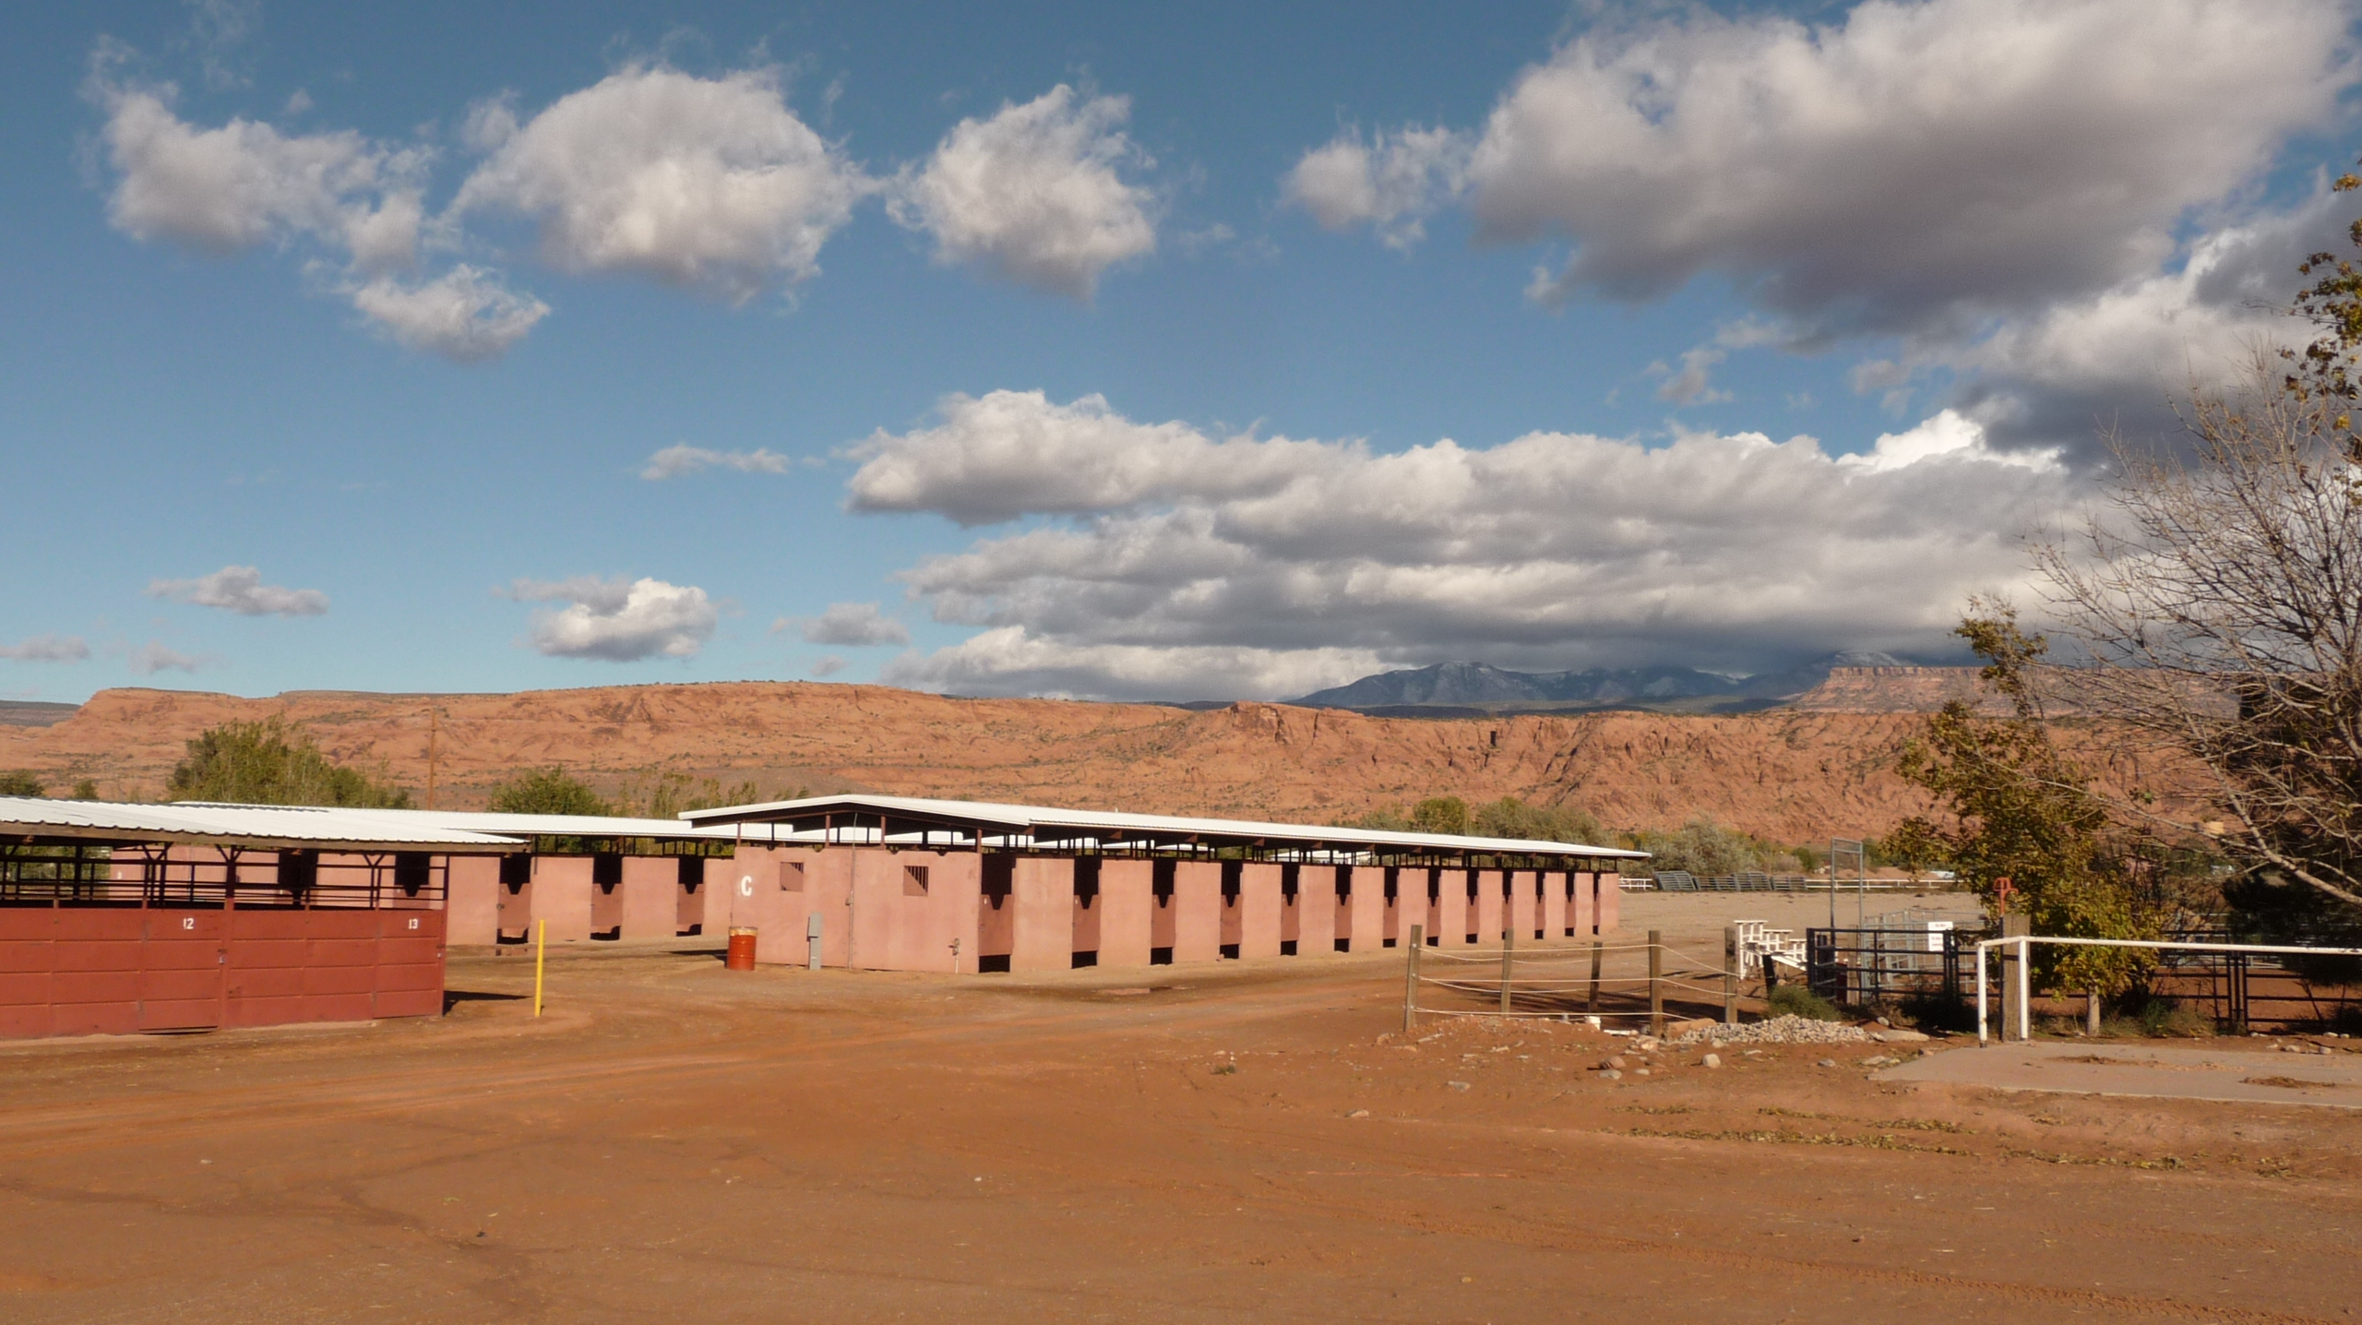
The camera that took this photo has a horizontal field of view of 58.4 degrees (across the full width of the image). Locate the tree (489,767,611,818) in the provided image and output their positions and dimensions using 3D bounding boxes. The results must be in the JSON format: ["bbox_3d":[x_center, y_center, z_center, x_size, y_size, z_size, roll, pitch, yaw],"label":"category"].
[{"bbox_3d":[-32.935,8.677,109.693,7.000,6.541,6.300,3,-6,-16],"label":"tree"}]

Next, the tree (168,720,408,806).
[{"bbox_3d":[-45.644,7.166,107.595,12.437,8.624,11.193,3,-6,-23],"label":"tree"}]

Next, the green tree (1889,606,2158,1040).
[{"bbox_3d":[9.914,1.819,24.764,3.250,5.036,2.925,-1,-6,22],"label":"green tree"}]

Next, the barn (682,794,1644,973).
[{"bbox_3d":[3.981,6.778,64.604,8.742,3.524,48.014,-1,-6,27],"label":"barn"}]

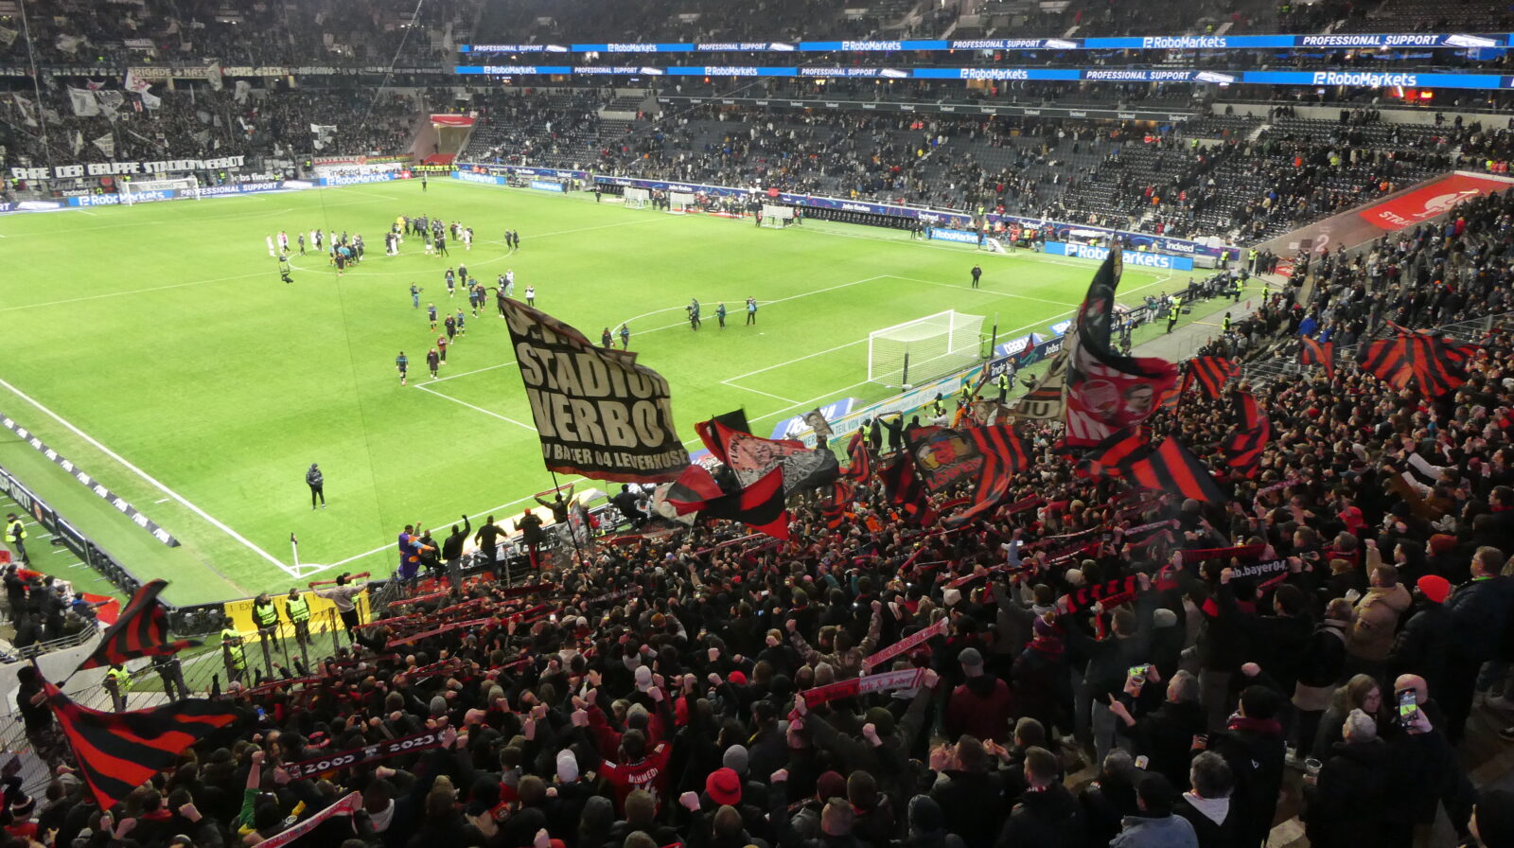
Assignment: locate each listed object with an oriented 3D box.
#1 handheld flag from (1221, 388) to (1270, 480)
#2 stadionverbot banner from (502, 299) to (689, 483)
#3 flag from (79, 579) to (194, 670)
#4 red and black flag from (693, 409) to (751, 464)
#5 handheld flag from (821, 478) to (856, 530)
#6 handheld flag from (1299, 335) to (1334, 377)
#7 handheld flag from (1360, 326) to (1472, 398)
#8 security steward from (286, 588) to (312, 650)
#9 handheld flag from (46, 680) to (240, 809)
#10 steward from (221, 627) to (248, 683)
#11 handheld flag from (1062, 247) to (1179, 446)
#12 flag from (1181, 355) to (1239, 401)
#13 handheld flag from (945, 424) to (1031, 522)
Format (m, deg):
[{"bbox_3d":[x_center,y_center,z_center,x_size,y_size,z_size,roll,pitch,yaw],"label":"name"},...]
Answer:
[{"bbox_3d":[6.972,0.144,15.000,0.650,1.200,0.400,9,21,25],"label":"handheld flag"},{"bbox_3d":[-3.307,-0.690,21.500,3.600,3.500,0.700,0,19,-1],"label":"stadionverbot banner"},{"bbox_3d":[-7.480,2.423,12.700,1.200,0.950,0.500,-12,22,-32],"label":"flag"},{"bbox_3d":[-0.909,0.319,28.000,1.528,1.437,0.450,0,19,-2],"label":"red and black flag"},{"bbox_3d":[1.762,1.724,22.500,0.720,1.000,0.450,2,19,5],"label":"handheld flag"},{"bbox_3d":[12.004,-1.445,22.500,0.720,0.850,0.350,10,21,27],"label":"handheld flag"},{"bbox_3d":[11.171,-1.063,17.800,1.750,1.100,0.500,12,22,31],"label":"handheld flag"},{"bbox_3d":[-12.600,5.359,28.953,0.380,1.800,0.580,14,23,34],"label":"security steward"},{"bbox_3d":[-5.163,2.699,8.900,1.420,0.900,0.450,-12,22,-32],"label":"handheld flag"},{"bbox_3d":[-13.531,6.053,27.200,0.550,1.750,0.400,-16,25,-39],"label":"steward"},{"bbox_3d":[6.874,-1.457,20.000,1.707,3.678,0.800,7,20,19],"label":"handheld flag"},{"bbox_3d":[11.442,-1.167,26.500,1.187,1.029,0.400,8,20,23],"label":"flag"},{"bbox_3d":[4.291,0.925,19.500,1.436,1.755,0.500,5,19,13],"label":"handheld flag"}]

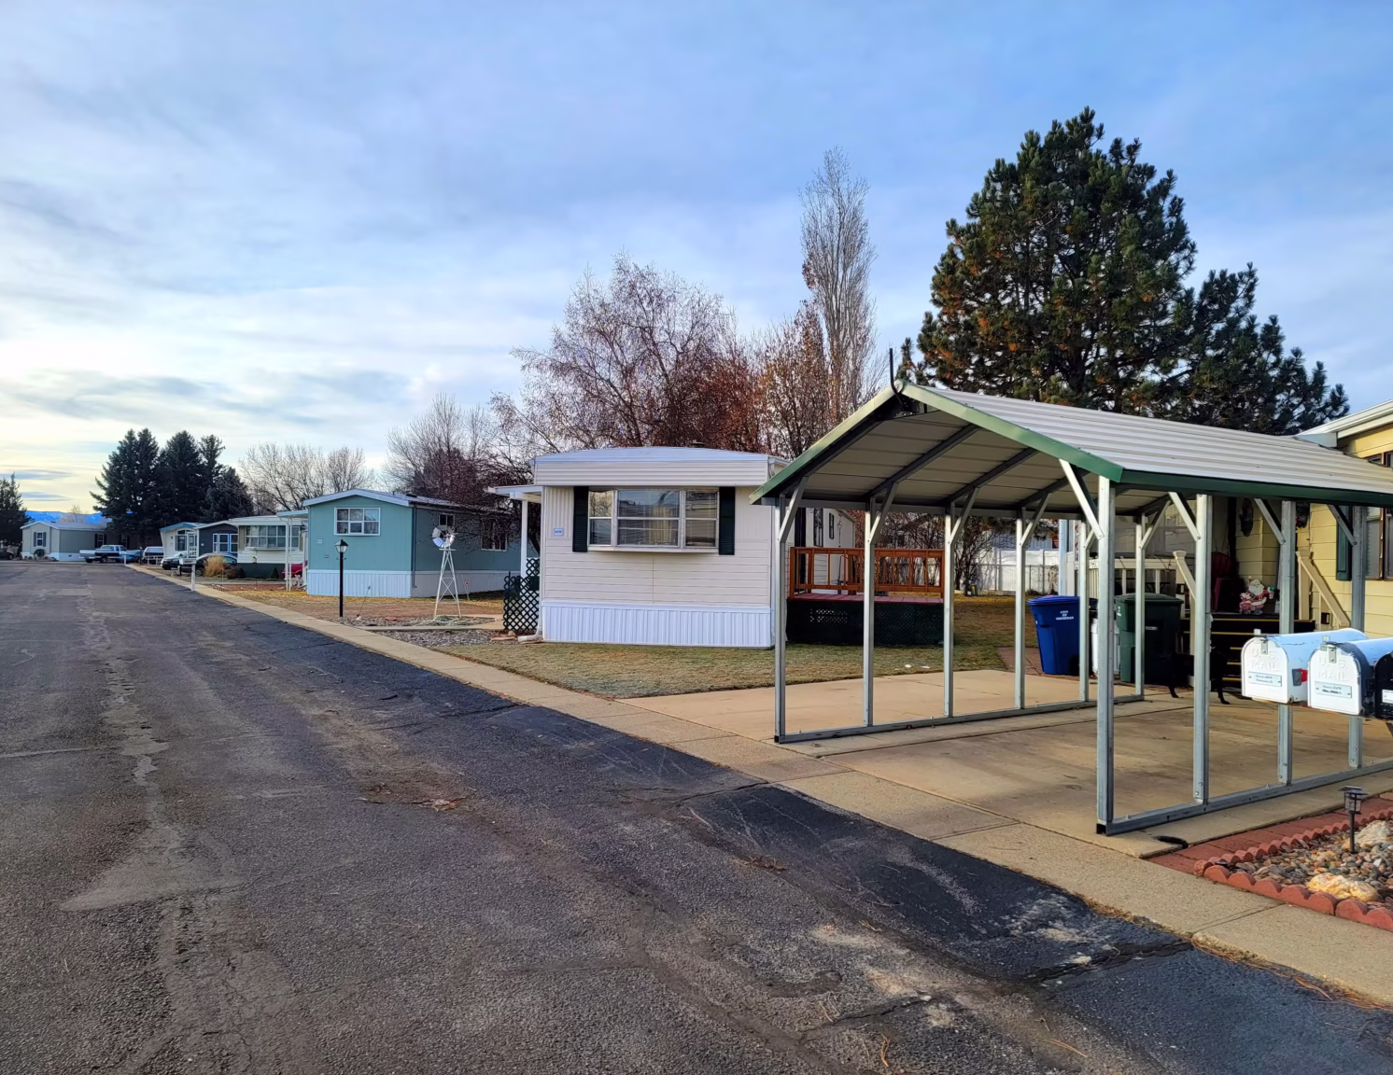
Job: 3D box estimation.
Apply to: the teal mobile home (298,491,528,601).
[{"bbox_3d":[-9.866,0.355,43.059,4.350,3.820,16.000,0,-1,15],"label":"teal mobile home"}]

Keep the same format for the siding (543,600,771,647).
[{"bbox_3d":[-0.726,1.575,18.150,4.200,0.740,0.120,1,-1,9],"label":"siding"}]

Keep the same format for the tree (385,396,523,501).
[{"bbox_3d":[-13.417,-2.820,55.000,7.500,9.800,7.500,1,-1,-14],"label":"tree"}]

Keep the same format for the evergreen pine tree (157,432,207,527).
[{"bbox_3d":[-50.112,-4.044,97.000,5.300,12.800,5.300,1,-1,-27],"label":"evergreen pine tree"}]

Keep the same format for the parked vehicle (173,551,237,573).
[{"bbox_3d":[-29.577,1.555,60.000,1.800,1.480,4.500,0,-1,16],"label":"parked vehicle"}]

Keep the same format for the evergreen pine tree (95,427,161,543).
[{"bbox_3d":[-53.003,-3.875,93.092,6.400,12.681,6.200,1,-1,0],"label":"evergreen pine tree"}]

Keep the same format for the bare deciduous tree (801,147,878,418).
[{"bbox_3d":[5.746,-6.828,40.000,3.100,17.700,3.100,1,-1,8],"label":"bare deciduous tree"}]

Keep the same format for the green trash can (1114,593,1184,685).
[{"bbox_3d":[5.794,1.272,12.782,0.720,1.140,0.840,0,-1,12],"label":"green trash can"}]

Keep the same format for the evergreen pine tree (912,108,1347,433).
[{"bbox_3d":[12.276,-4.916,28.104,12.200,14.365,11.000,1,-1,0],"label":"evergreen pine tree"}]

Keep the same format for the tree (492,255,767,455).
[{"bbox_3d":[-2.297,-3.877,35.088,9.600,12.159,9.000,1,-1,0],"label":"tree"}]

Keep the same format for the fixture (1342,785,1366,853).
[{"bbox_3d":[3.579,1.544,5.420,0.105,0.350,0.105,1,-1,-33],"label":"fixture"}]

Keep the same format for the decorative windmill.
[{"bbox_3d":[-6.355,0.844,25.417,0.740,2.345,0.680,0,-1,12],"label":"decorative windmill"}]

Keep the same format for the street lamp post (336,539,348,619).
[{"bbox_3d":[-8.718,1.009,24.514,0.300,1.935,0.300,0,-1,18],"label":"street lamp post"}]

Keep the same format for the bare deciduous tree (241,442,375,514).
[{"bbox_3d":[-27.277,-2.159,70.066,9.400,9.168,8.500,1,-1,0],"label":"bare deciduous tree"}]

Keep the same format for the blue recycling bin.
[{"bbox_3d":[4.966,1.302,13.520,0.880,1.070,0.680,0,-1,18],"label":"blue recycling bin"}]

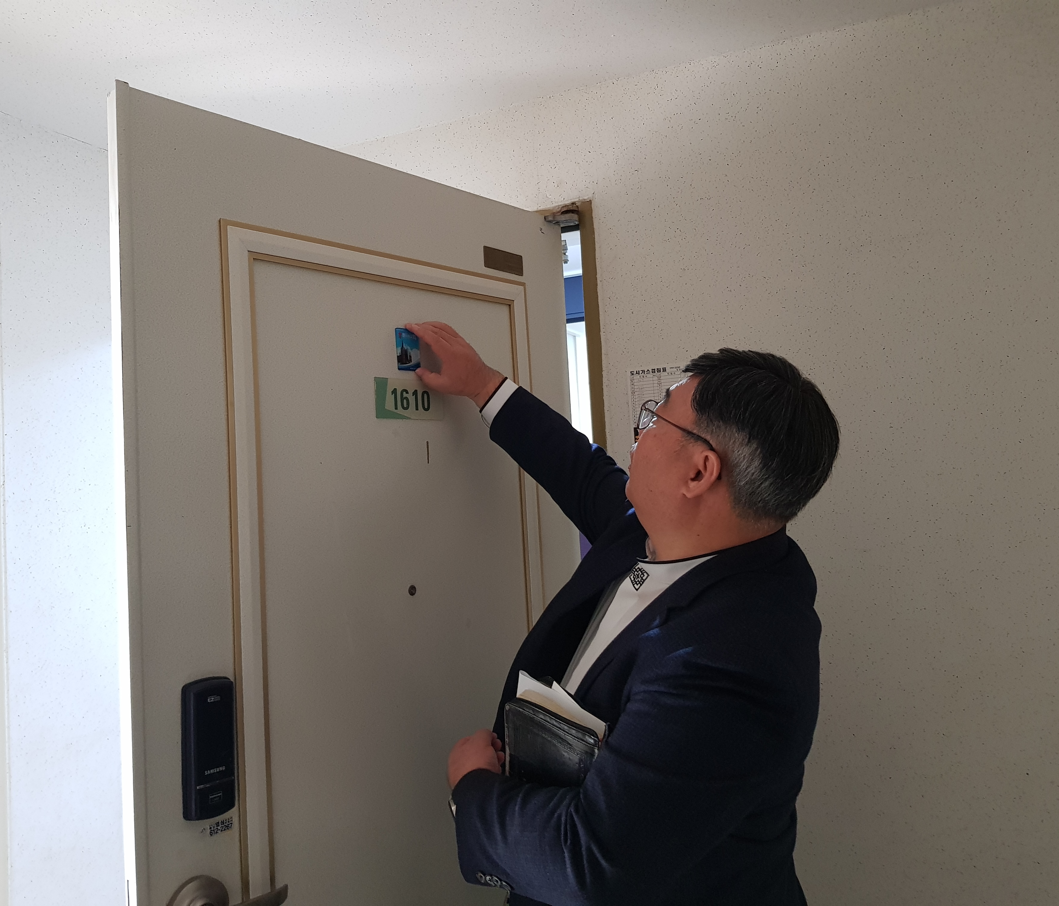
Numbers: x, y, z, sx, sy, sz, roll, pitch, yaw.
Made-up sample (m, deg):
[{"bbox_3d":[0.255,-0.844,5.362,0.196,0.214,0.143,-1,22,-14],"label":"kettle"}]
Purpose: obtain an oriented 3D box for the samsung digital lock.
[{"bbox_3d":[-0.414,0.381,1.175,0.027,0.170,0.066,-7,-5,43],"label":"samsung digital lock"}]

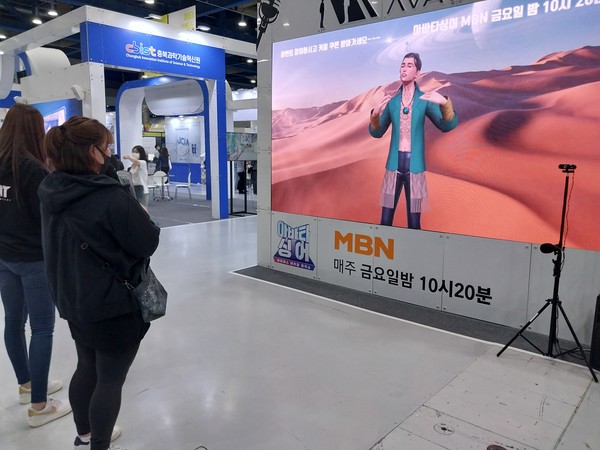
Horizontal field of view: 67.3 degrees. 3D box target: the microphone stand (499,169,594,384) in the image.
[{"bbox_3d":[1.849,0.269,3.191,0.635,1.390,0.554,7,11,37],"label":"microphone stand"}]

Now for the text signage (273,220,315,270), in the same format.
[{"bbox_3d":[-0.069,0.237,5.429,0.684,0.548,0.020,8,12,41],"label":"text signage"}]

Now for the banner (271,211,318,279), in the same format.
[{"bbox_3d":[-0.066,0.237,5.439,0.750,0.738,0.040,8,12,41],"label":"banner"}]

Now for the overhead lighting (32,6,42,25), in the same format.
[{"bbox_3d":[-13.687,-10.908,23.500,0.440,0.720,0.440,8,12,41],"label":"overhead lighting"}]

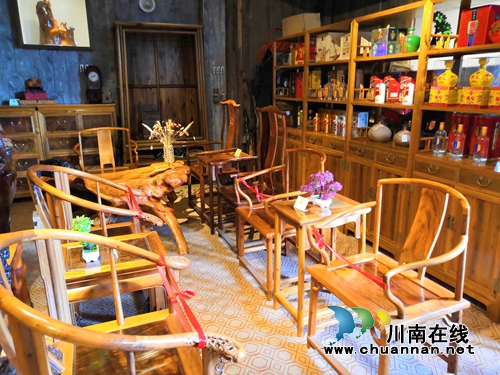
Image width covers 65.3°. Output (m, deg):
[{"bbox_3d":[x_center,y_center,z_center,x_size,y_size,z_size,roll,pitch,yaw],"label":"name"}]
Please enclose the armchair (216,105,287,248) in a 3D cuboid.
[{"bbox_3d":[0.003,-0.089,3.545,0.529,1.273,0.586,-7,16,-24],"label":"armchair"}]

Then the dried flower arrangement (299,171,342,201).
[{"bbox_3d":[0.435,-0.004,2.448,0.179,0.136,0.214,-7,16,-24],"label":"dried flower arrangement"}]

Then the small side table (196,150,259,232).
[{"bbox_3d":[-0.222,0.041,4.161,0.515,0.715,0.422,-7,16,-24],"label":"small side table"}]

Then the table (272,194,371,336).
[{"bbox_3d":[0.457,0.464,2.521,0.503,0.708,0.408,-7,16,-24],"label":"table"}]

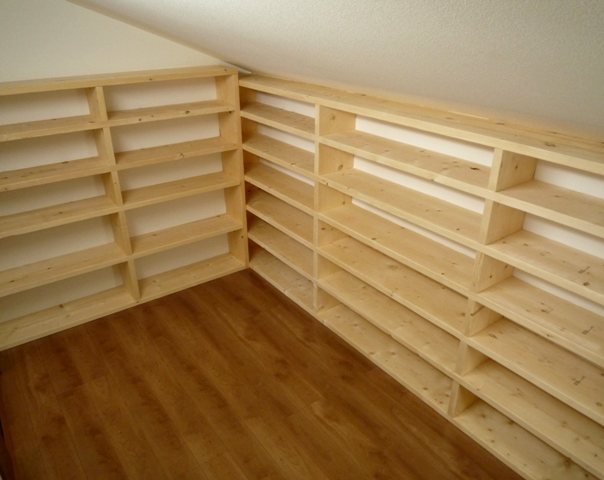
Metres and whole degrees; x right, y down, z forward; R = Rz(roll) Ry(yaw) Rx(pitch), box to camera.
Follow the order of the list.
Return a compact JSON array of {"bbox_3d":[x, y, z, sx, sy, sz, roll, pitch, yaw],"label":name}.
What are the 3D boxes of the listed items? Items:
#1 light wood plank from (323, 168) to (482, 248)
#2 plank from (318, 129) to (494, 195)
[{"bbox_3d":[0.548,-0.208,2.481,0.284,0.039,1.121,-18,31,-32],"label":"light wood plank"},{"bbox_3d":[0.547,-0.424,2.374,0.284,0.039,1.121,-18,31,-32],"label":"plank"}]

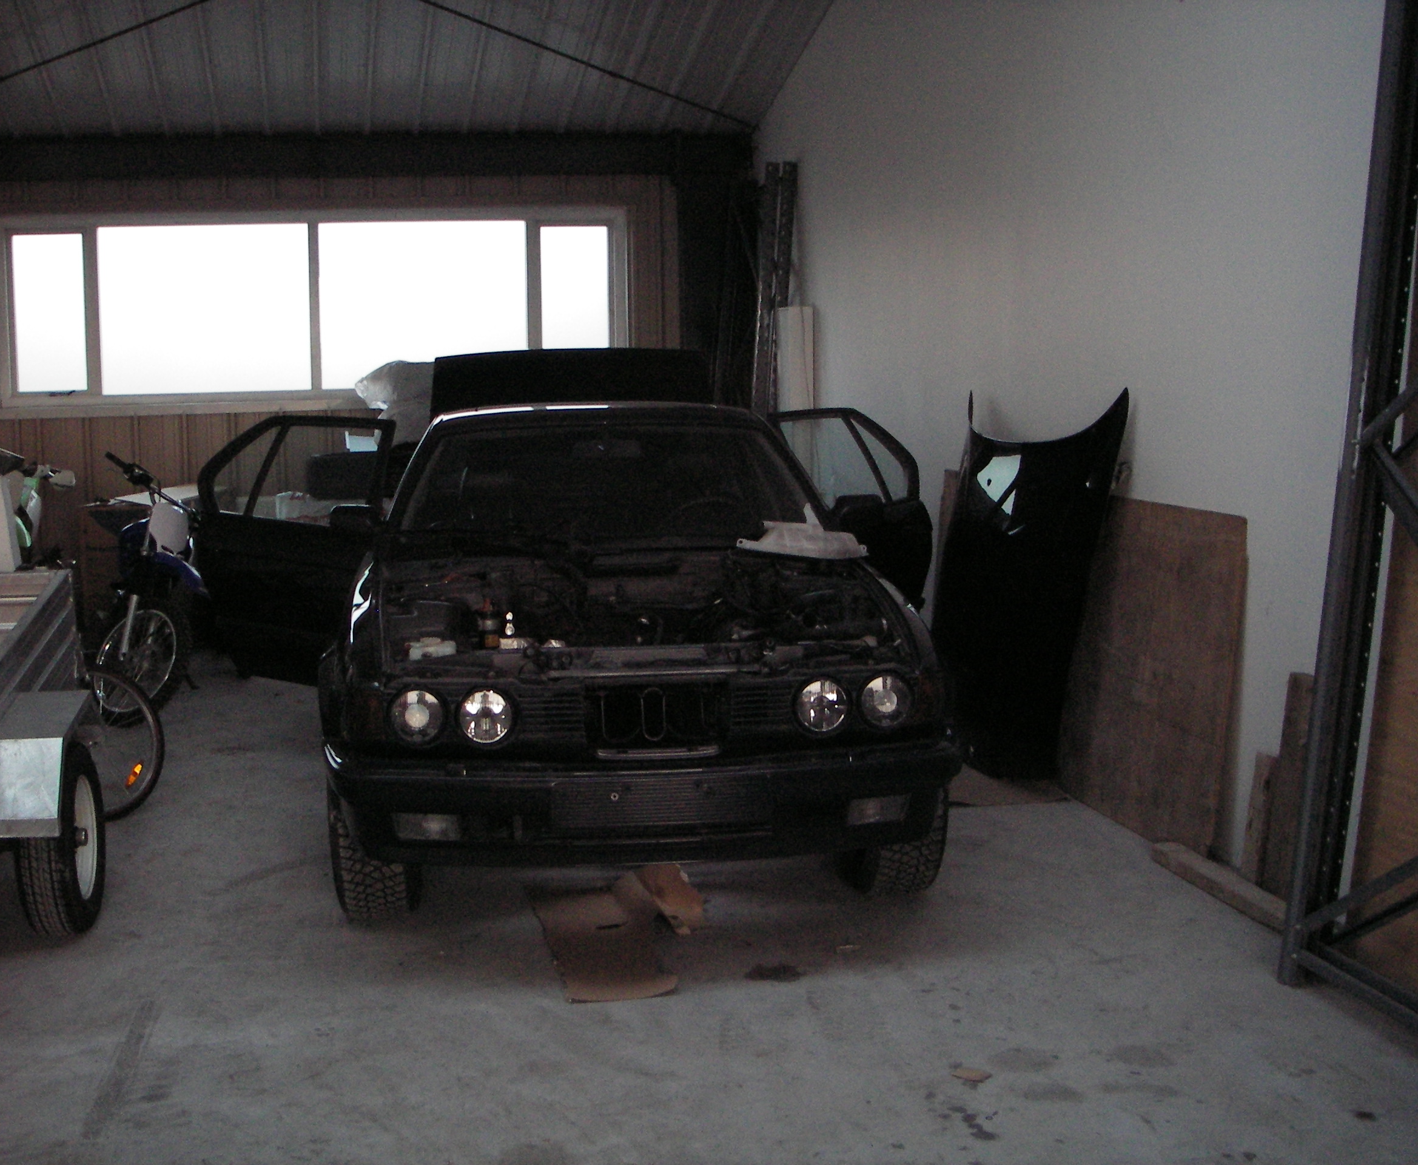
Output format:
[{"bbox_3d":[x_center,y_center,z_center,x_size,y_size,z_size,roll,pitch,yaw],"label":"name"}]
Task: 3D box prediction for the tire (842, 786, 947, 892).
[{"bbox_3d":[0.532,0.597,5.041,0.226,0.640,0.640,-2,7,-7],"label":"tire"}]

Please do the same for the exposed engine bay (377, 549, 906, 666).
[{"bbox_3d":[-0.223,0.163,4.971,1.420,0.400,1.150,-2,7,-7],"label":"exposed engine bay"}]

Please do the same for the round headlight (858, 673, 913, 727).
[{"bbox_3d":[0.445,0.294,4.334,0.136,0.136,0.090,-2,7,-7],"label":"round headlight"}]

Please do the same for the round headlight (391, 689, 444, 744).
[{"bbox_3d":[-0.723,0.331,4.233,0.145,0.145,0.080,-2,7,-7],"label":"round headlight"}]

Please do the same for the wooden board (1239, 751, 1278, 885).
[{"bbox_3d":[1.618,0.717,5.012,0.040,0.432,0.080,4,6,-13],"label":"wooden board"}]

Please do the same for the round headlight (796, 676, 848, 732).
[{"bbox_3d":[0.289,0.316,4.367,0.145,0.145,0.080,-2,7,-7],"label":"round headlight"}]

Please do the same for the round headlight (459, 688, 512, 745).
[{"bbox_3d":[-0.545,0.324,4.184,0.136,0.136,0.090,-2,7,-7],"label":"round headlight"}]

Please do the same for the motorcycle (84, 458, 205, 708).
[{"bbox_3d":[-2.814,-0.009,8.371,0.800,1.200,2.000,-4,8,-22],"label":"motorcycle"}]

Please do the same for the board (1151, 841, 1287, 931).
[{"bbox_3d":[1.518,0.887,4.938,0.105,0.042,0.820,-2,7,-12],"label":"board"}]

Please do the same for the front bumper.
[{"bbox_3d":[-0.140,0.544,4.428,1.730,0.280,0.460,-2,7,-7],"label":"front bumper"}]

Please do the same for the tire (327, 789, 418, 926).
[{"bbox_3d":[-0.942,0.636,4.859,0.226,0.640,0.640,-2,7,-7],"label":"tire"}]

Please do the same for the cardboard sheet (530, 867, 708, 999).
[{"bbox_3d":[-0.252,0.917,4.740,0.420,0.090,1.120,-2,7,-12],"label":"cardboard sheet"}]

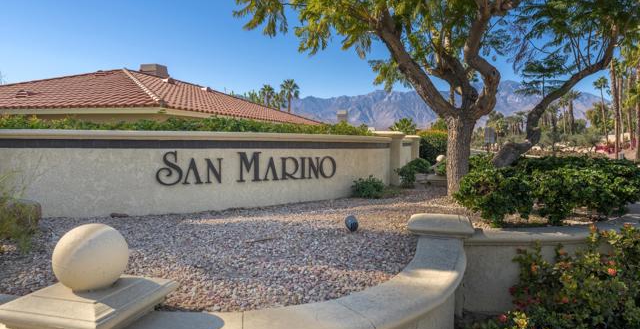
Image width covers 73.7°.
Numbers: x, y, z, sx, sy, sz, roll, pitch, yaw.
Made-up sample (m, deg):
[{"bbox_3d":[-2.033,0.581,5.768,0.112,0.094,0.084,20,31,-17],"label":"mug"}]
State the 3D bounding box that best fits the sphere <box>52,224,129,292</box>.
[{"bbox_3d":[-1.206,0.492,2.259,0.355,0.350,0.355,0,2,0],"label":"sphere"}]

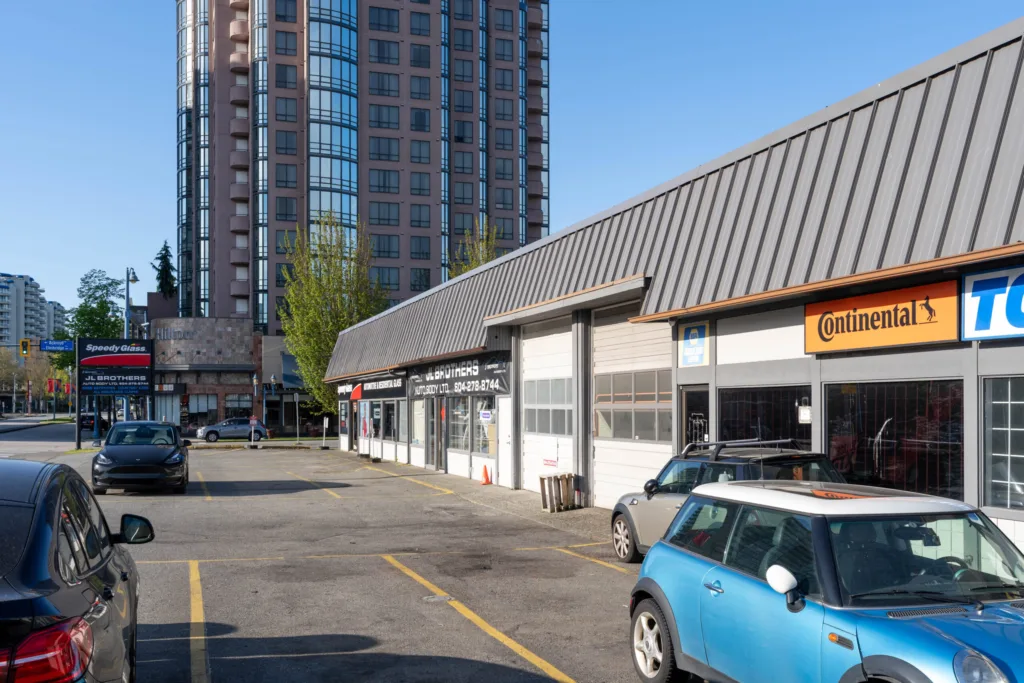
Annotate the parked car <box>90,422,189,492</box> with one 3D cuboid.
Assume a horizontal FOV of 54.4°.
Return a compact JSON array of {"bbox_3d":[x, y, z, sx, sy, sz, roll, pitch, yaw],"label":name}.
[{"bbox_3d":[-8.620,2.673,23.400,1.940,1.610,4.720,1,-3,-18],"label":"parked car"}]

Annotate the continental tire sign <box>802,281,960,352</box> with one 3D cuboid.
[{"bbox_3d":[4.040,-0.220,10.900,0.200,0.600,2.420,1,-3,-19],"label":"continental tire sign"}]

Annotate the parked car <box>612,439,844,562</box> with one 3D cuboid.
[{"bbox_3d":[2.460,1.925,11.350,1.740,1.460,3.720,1,-3,-16],"label":"parked car"}]

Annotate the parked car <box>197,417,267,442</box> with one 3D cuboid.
[{"bbox_3d":[-18.100,5.730,64.300,4.400,1.600,1.820,1,-3,-18],"label":"parked car"}]

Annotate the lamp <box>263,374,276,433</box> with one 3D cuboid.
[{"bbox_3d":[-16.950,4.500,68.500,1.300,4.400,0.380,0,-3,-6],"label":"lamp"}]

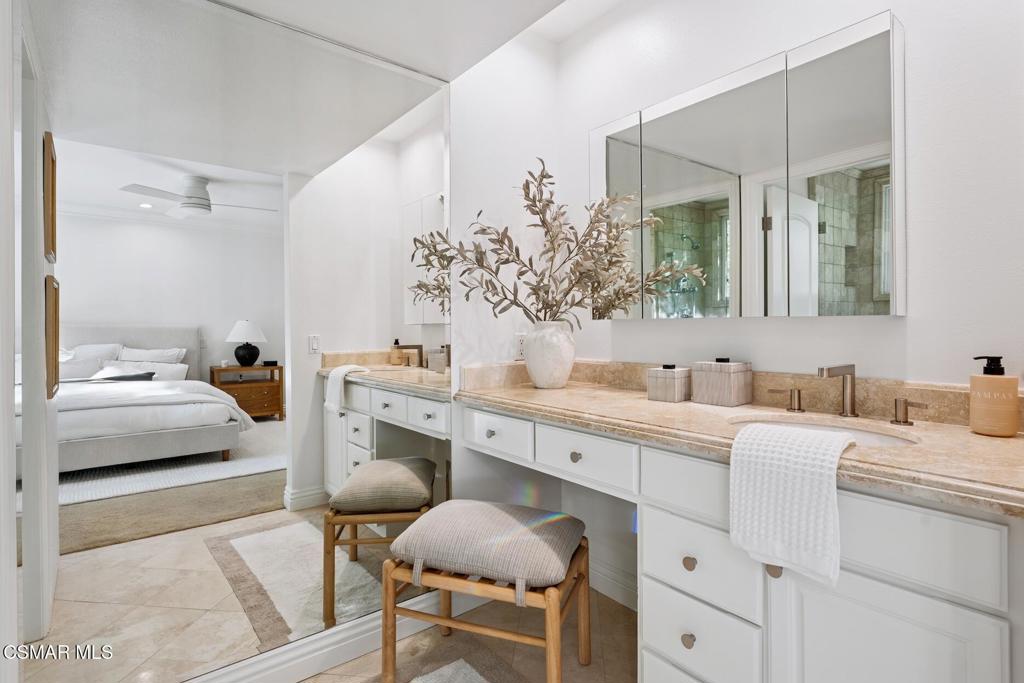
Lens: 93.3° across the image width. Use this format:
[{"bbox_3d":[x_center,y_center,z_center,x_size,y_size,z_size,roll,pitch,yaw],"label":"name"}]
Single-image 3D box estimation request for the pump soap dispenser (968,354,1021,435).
[{"bbox_3d":[1.091,0.121,1.092,0.080,0.170,0.078,1,2,35],"label":"pump soap dispenser"}]

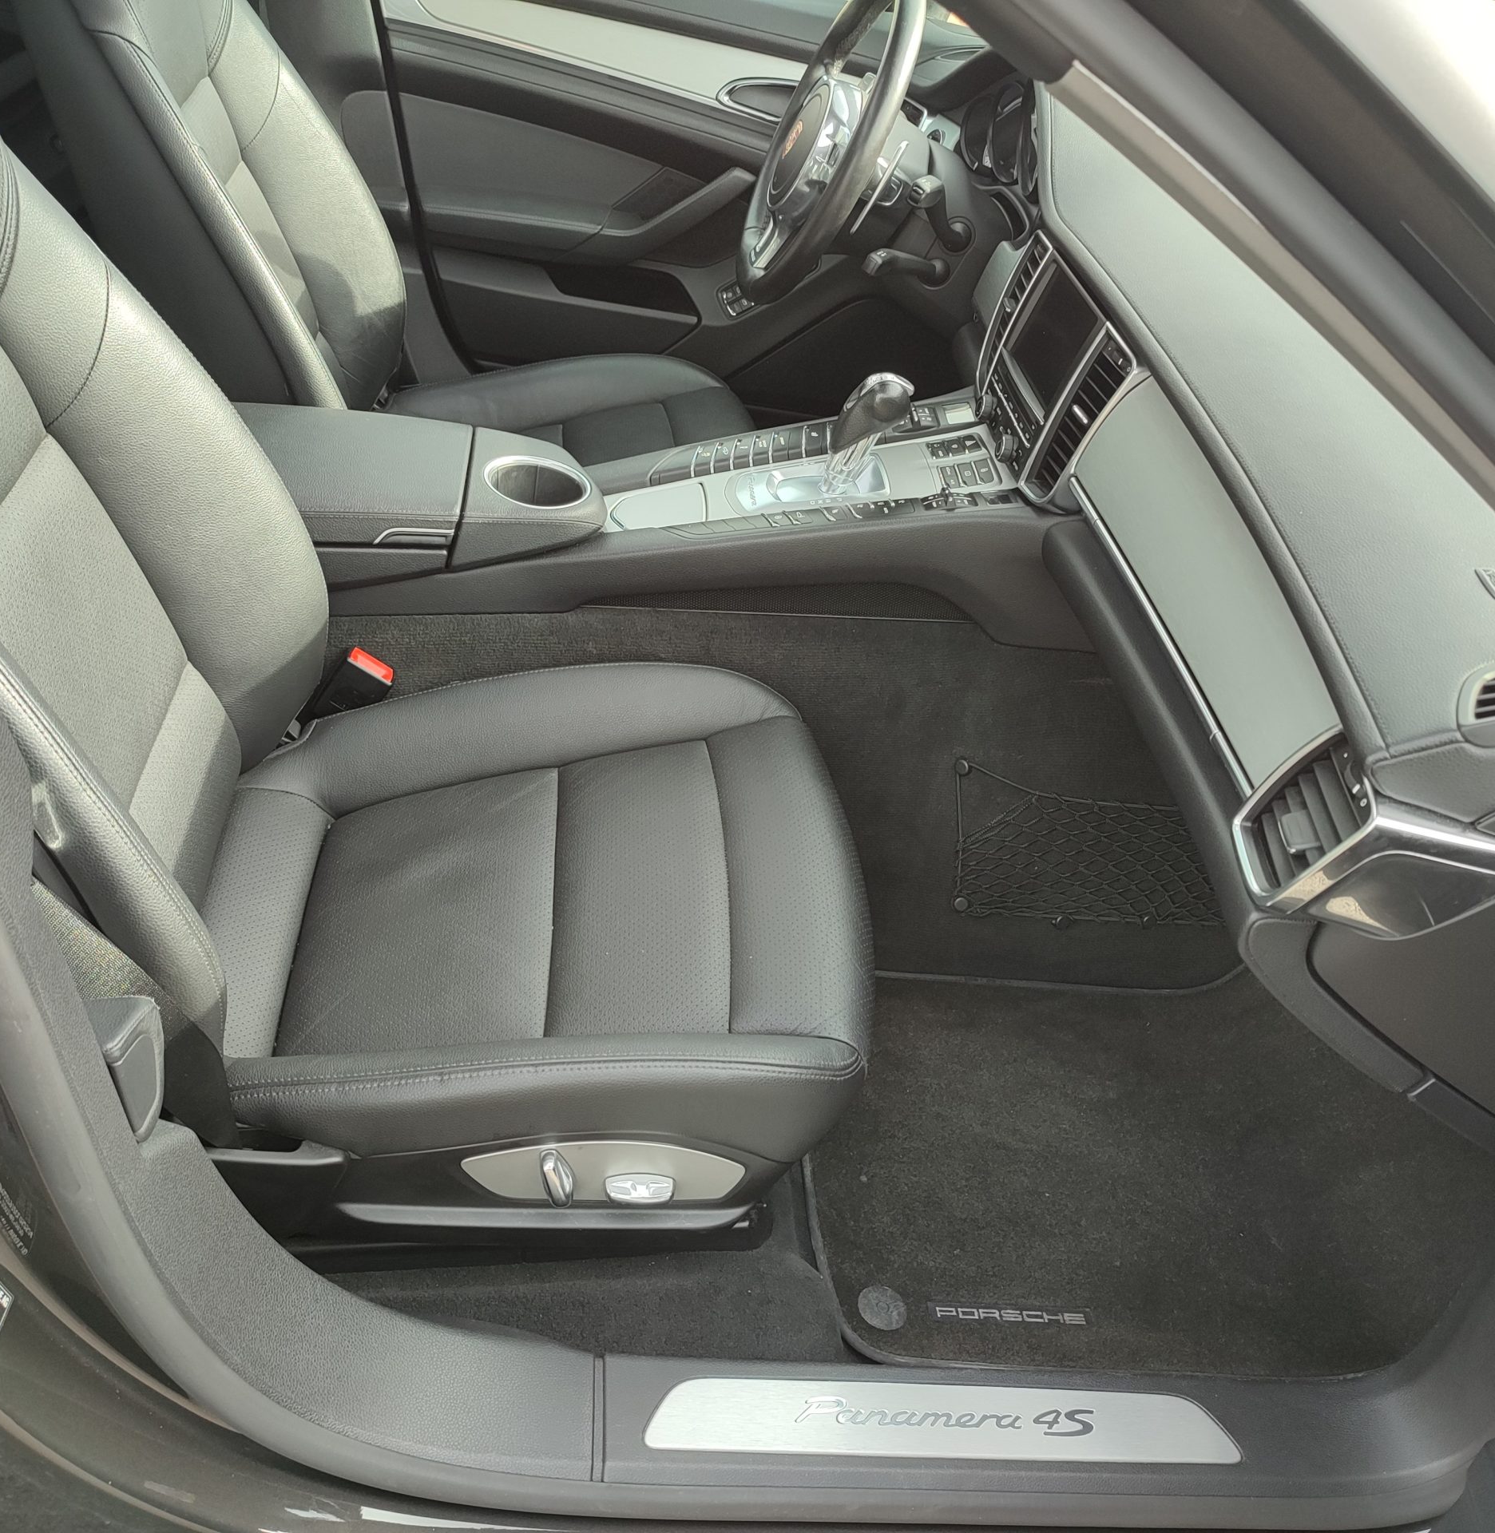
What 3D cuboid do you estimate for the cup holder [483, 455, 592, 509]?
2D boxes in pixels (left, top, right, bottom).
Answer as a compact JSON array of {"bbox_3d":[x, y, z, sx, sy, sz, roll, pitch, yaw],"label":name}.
[{"bbox_3d":[-0.195,-0.264,1.375,0.100,0.012,0.100,9,36,-11],"label":"cup holder"}]

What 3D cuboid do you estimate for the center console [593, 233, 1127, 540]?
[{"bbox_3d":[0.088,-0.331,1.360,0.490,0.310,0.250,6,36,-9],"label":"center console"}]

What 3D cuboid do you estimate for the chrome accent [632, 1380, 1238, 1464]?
[{"bbox_3d":[0.142,0.466,1.052,0.431,0.006,0.052,6,36,-9],"label":"chrome accent"}]

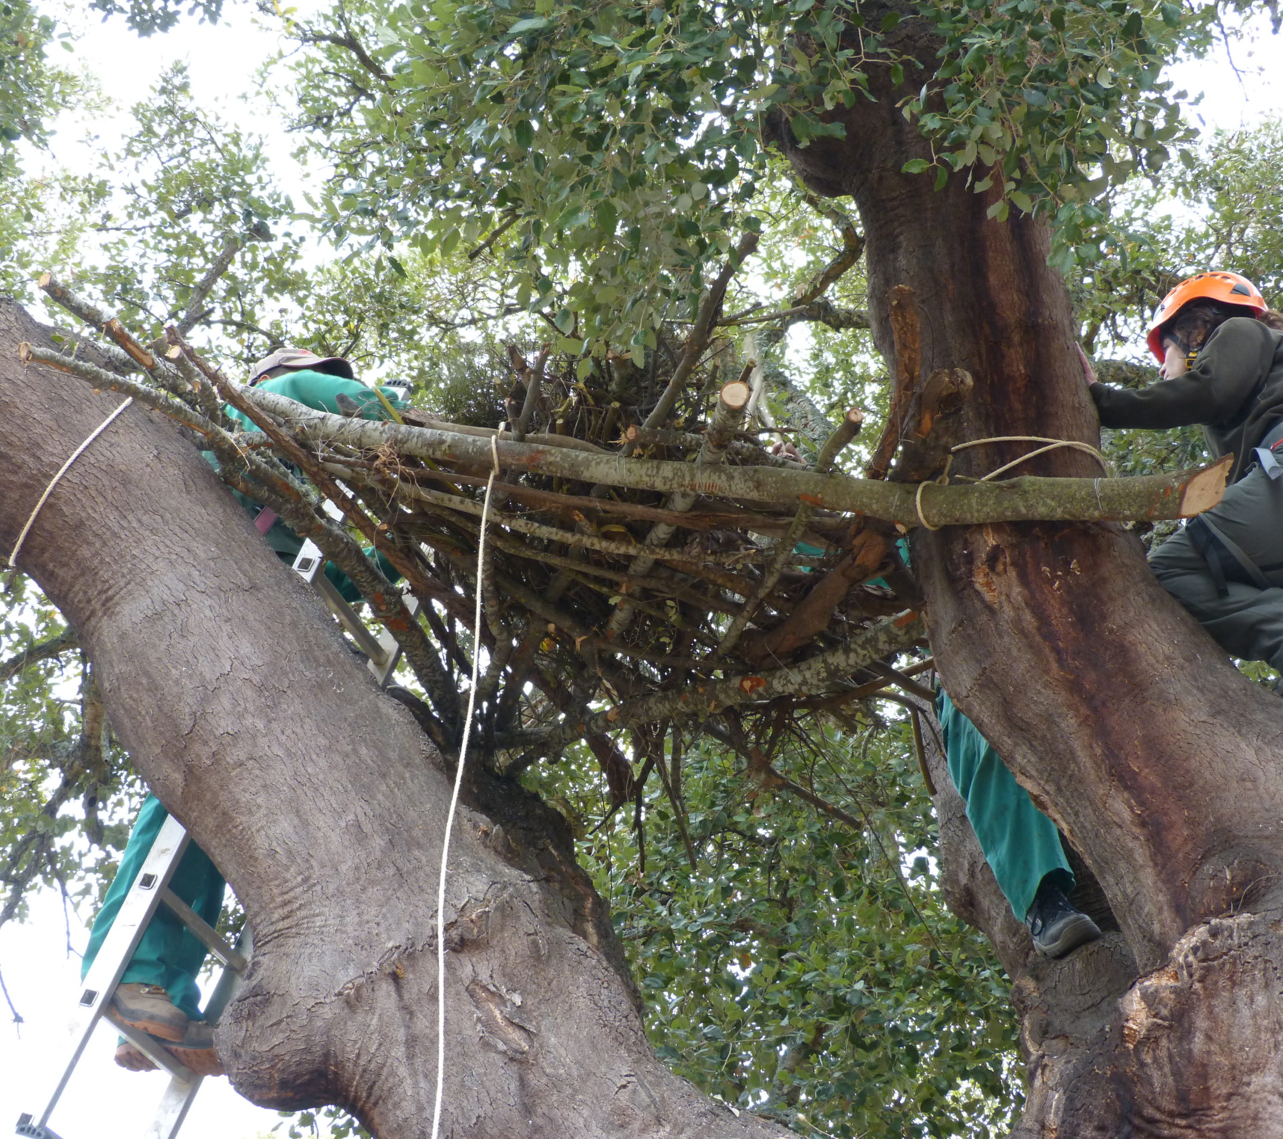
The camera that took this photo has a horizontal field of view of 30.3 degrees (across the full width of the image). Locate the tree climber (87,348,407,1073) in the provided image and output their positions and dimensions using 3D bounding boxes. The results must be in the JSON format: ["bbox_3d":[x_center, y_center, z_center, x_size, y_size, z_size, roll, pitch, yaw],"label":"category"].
[{"bbox_3d":[-0.900,0.290,5.420,0.720,1.680,0.600,-6,-34,8],"label":"tree climber"}]

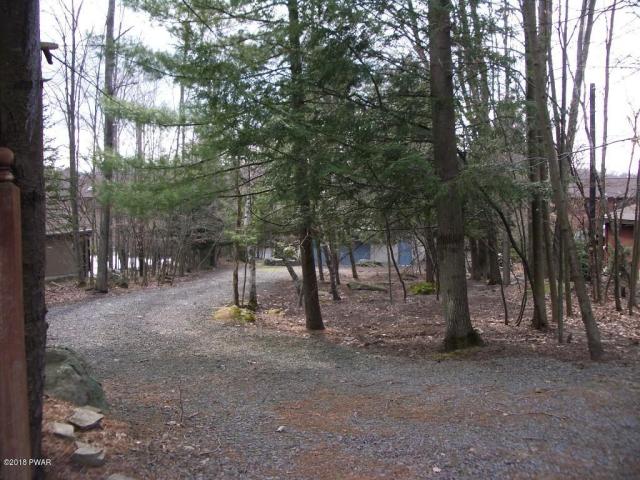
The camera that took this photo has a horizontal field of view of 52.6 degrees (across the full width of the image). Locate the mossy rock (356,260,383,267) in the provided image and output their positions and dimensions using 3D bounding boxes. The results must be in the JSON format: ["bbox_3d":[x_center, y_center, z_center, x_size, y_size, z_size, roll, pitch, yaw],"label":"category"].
[{"bbox_3d":[2.945,1.389,38.492,1.500,0.279,0.900,0,0,0],"label":"mossy rock"}]

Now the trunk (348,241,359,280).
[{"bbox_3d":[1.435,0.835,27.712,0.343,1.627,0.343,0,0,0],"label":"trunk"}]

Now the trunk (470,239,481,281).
[{"bbox_3d":[6.325,0.793,26.321,0.366,1.708,0.366,0,0,0],"label":"trunk"}]

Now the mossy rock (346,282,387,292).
[{"bbox_3d":[1.491,1.513,20.756,1.245,0.268,0.498,0,0,0],"label":"mossy rock"}]

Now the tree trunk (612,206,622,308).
[{"bbox_3d":[6.871,0.381,14.946,0.162,2.494,0.162,0,0,0],"label":"tree trunk"}]

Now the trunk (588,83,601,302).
[{"bbox_3d":[7.170,-1.241,16.901,0.222,5.746,0.222,0,0,0],"label":"trunk"}]

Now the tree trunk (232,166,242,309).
[{"bbox_3d":[-2.022,-0.061,15.862,0.184,3.383,0.184,0,0,0],"label":"tree trunk"}]

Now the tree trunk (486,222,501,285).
[{"bbox_3d":[6.416,0.499,23.928,0.425,2.293,0.425,0,0,0],"label":"tree trunk"}]

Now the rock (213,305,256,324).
[{"bbox_3d":[-1.698,1.460,12.848,0.847,0.338,0.593,0,0,0],"label":"rock"}]

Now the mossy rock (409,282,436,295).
[{"bbox_3d":[3.174,1.489,20.041,0.841,0.314,0.631,0,0,0],"label":"mossy rock"}]

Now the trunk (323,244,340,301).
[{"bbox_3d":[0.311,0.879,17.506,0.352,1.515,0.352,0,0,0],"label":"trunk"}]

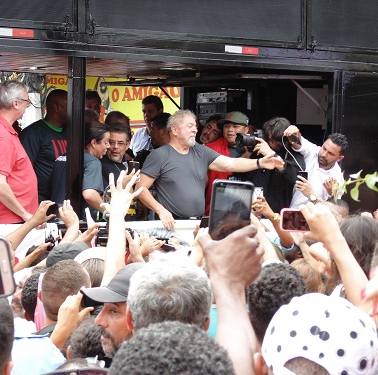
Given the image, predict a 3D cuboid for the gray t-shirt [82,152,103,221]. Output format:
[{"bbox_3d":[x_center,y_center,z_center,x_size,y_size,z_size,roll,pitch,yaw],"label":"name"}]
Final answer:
[{"bbox_3d":[-0.700,0.045,8.200,0.280,0.600,0.450,1,2,21],"label":"gray t-shirt"}]

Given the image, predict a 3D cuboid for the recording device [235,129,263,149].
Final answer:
[{"bbox_3d":[0.457,-0.357,8.700,0.200,0.125,0.145,0,2,-27],"label":"recording device"}]

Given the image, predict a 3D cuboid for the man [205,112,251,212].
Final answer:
[{"bbox_3d":[0.345,0.265,8.950,0.500,1.700,0.360,1,2,3],"label":"man"}]

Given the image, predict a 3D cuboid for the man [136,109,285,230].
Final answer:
[{"bbox_3d":[0.120,0.285,8.170,0.860,1.680,0.800,0,2,-25],"label":"man"}]

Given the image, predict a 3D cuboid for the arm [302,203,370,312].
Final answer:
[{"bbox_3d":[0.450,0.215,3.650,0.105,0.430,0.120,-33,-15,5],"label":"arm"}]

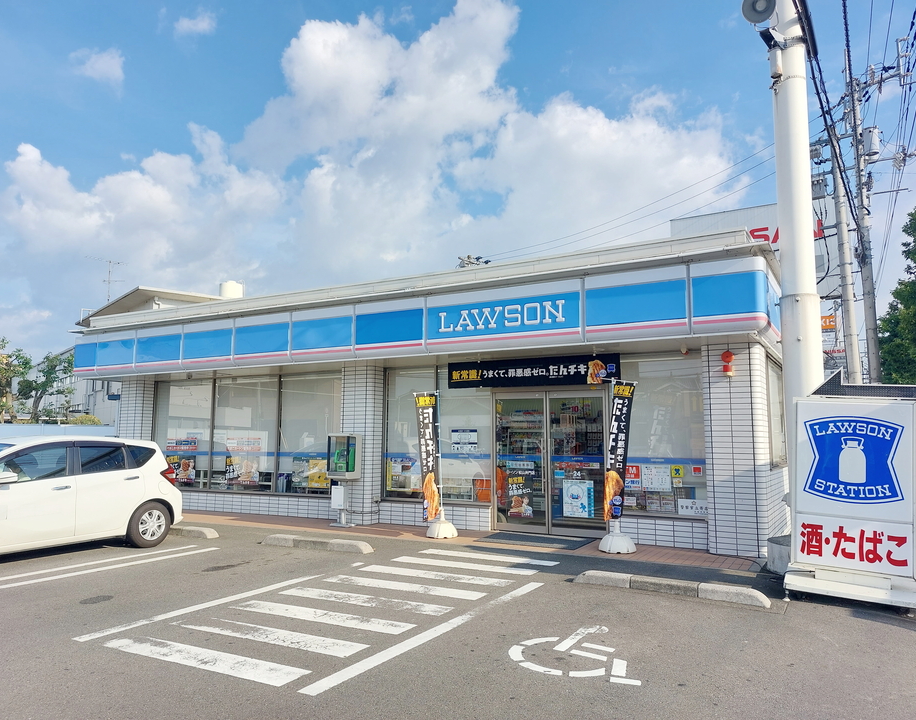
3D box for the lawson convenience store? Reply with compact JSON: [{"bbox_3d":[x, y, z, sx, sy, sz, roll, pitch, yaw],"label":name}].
[{"bbox_3d":[-0.172,1.182,14.642,13.460,4.010,9.000,-4,-8,28],"label":"lawson convenience store"}]

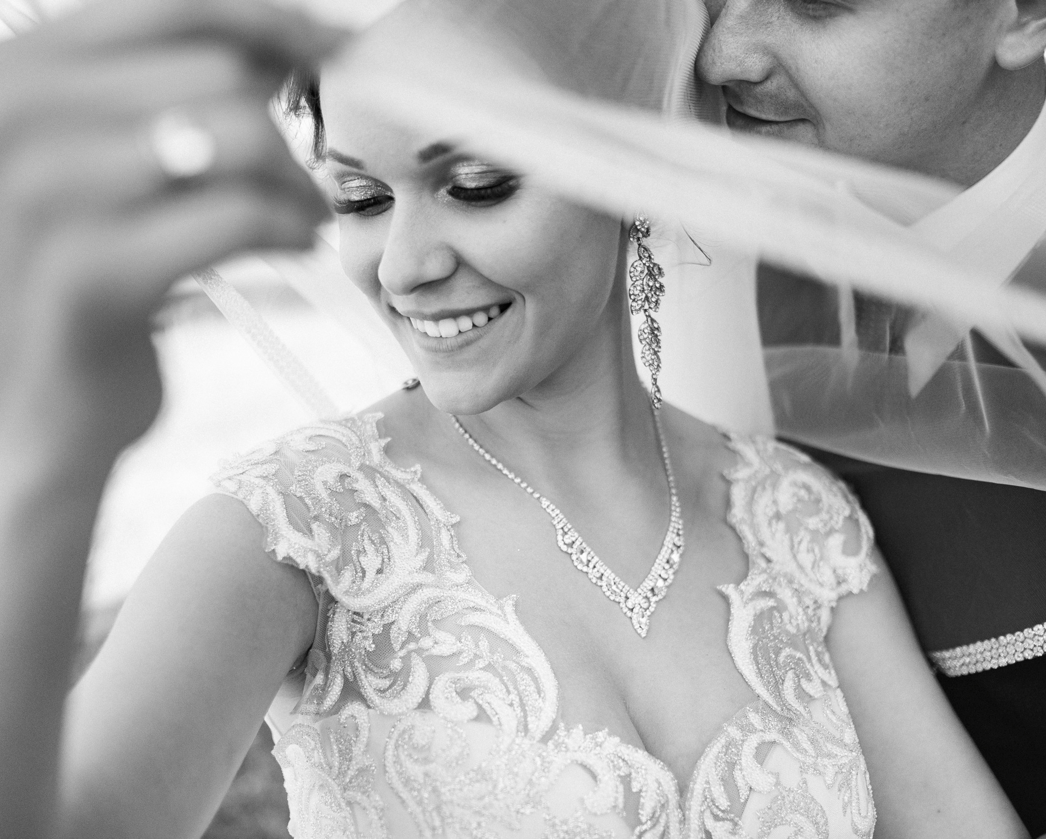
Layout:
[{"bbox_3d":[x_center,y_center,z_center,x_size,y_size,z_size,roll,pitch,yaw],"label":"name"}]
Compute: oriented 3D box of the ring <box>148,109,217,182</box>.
[{"bbox_3d":[-0.098,-0.078,0.350,0.007,0.020,0.022,-11,15,-18],"label":"ring"}]

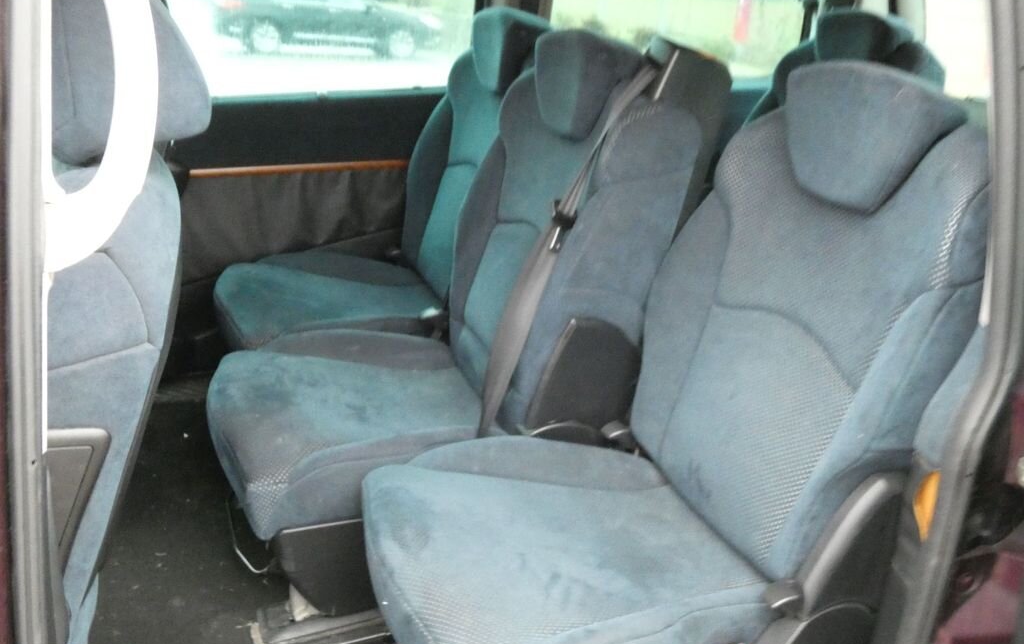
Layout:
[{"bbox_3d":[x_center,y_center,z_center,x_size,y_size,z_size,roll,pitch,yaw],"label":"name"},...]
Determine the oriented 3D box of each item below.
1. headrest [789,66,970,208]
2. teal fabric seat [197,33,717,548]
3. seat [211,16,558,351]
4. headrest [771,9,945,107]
[{"bbox_3d":[0.439,-0.237,1.151,0.124,0.171,0.235,1,20,-26],"label":"headrest"},{"bbox_3d":[-0.107,-0.106,1.516,0.760,0.750,0.500,-7,23,-23],"label":"teal fabric seat"},{"bbox_3d":[-0.281,-0.284,1.947,0.694,0.750,0.495,-7,23,-23],"label":"seat"},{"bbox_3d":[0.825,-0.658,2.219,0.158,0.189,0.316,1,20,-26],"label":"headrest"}]

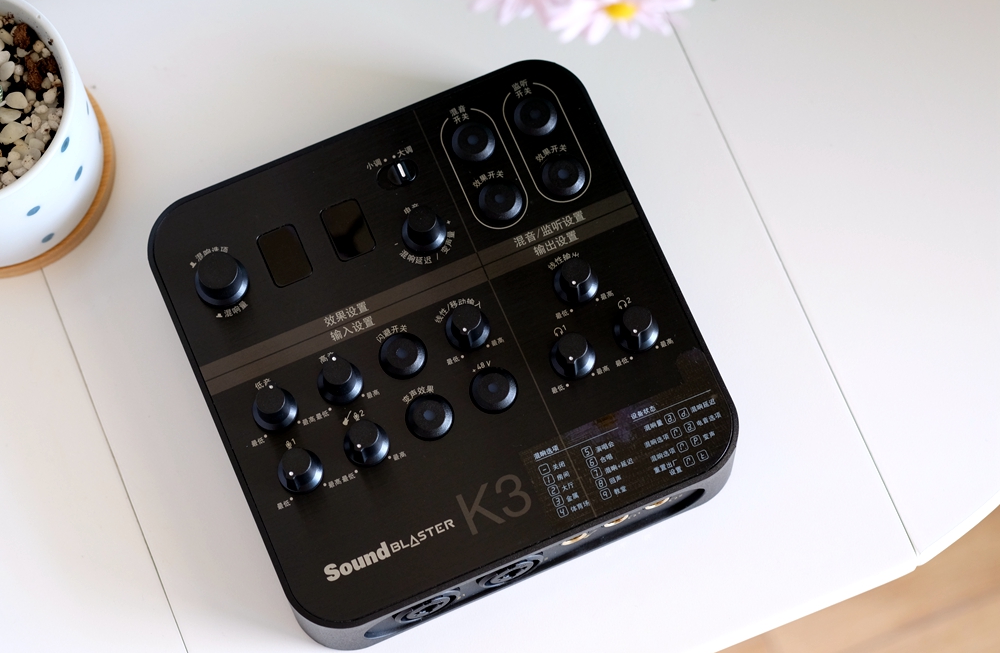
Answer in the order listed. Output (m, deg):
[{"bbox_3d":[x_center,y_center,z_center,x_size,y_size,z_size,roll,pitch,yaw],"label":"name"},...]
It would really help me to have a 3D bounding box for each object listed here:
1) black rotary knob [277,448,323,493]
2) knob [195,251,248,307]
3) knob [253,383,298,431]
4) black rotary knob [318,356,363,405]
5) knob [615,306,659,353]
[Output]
[{"bbox_3d":[-0.066,0.046,0.816,0.015,0.012,0.015,0,74,2],"label":"black rotary knob"},{"bbox_3d":[-0.093,-0.017,0.836,0.018,0.011,0.018,0,74,2],"label":"knob"},{"bbox_3d":[-0.074,0.026,0.822,0.015,0.012,0.015,0,74,2],"label":"knob"},{"bbox_3d":[-0.053,0.017,0.824,0.015,0.012,0.015,0,74,2],"label":"black rotary knob"},{"bbox_3d":[0.045,0.000,0.826,0.015,0.012,0.015,0,74,2],"label":"knob"}]

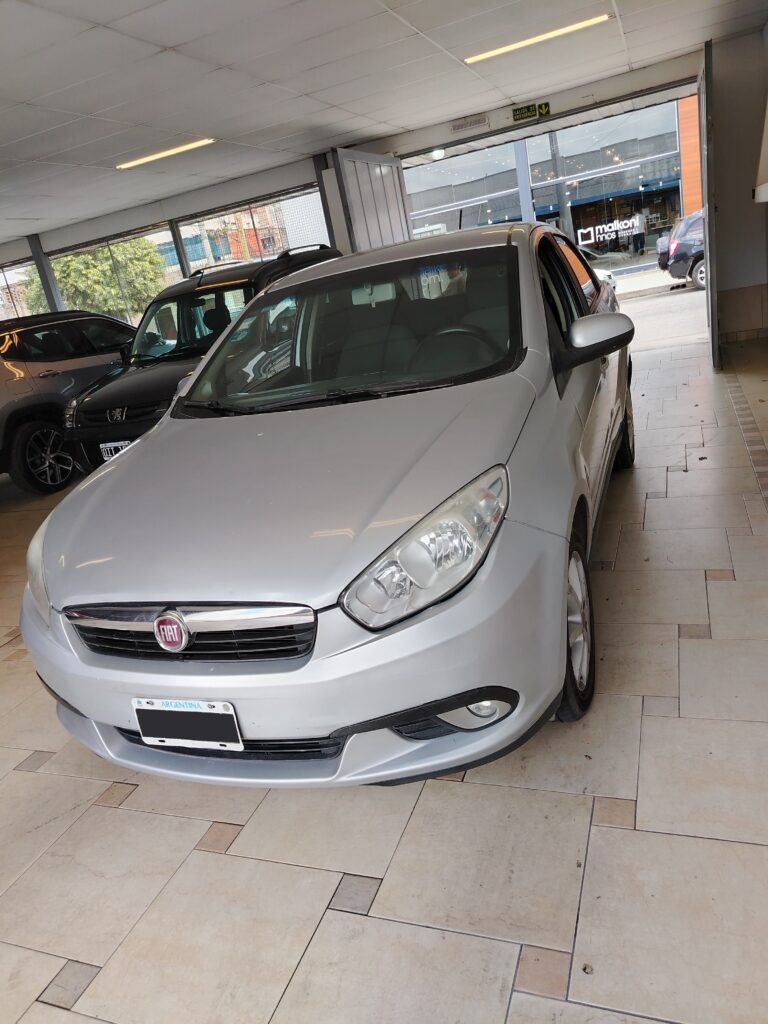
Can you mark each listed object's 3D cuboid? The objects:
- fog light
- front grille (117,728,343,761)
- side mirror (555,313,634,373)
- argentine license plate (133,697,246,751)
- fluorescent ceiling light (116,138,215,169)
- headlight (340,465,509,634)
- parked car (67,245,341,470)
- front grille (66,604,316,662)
[{"bbox_3d":[0.230,0.454,1.631,0.075,0.065,0.050,-6,18,16],"label":"fog light"},{"bbox_3d":[-0.427,0.570,1.781,0.700,0.065,0.075,-4,19,24],"label":"front grille"},{"bbox_3d":[0.734,-0.597,2.467,0.250,0.175,0.150,-4,19,24],"label":"side mirror"},{"bbox_3d":[-0.469,0.509,1.702,0.296,0.130,0.012,-4,15,24],"label":"argentine license plate"},{"bbox_3d":[-2.170,-3.534,7.014,1.160,0.045,0.050,-6,18,17],"label":"fluorescent ceiling light"},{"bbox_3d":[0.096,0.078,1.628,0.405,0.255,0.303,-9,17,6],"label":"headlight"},{"bbox_3d":[-1.233,-1.490,6.799,1.760,1.820,4.140,-3,19,25],"label":"parked car"},{"bbox_3d":[-0.489,0.283,1.680,0.745,0.145,0.090,-4,19,24],"label":"front grille"}]

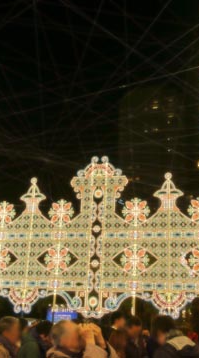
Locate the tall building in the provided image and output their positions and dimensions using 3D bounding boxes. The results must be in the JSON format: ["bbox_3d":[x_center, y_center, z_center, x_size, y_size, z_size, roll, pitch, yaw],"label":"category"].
[{"bbox_3d":[28.636,13.098,228.199,38.000,127.000,34.000,3,-18,2],"label":"tall building"}]

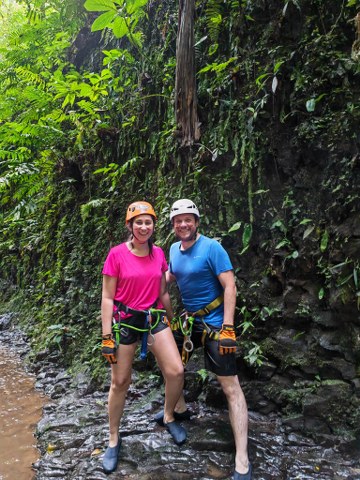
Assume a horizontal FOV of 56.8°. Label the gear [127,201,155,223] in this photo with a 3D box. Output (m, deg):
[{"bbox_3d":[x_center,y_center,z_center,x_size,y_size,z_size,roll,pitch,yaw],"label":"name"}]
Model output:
[{"bbox_3d":[-0.264,-0.194,2.300,0.205,0.160,0.255,0,1,-17],"label":"gear"}]

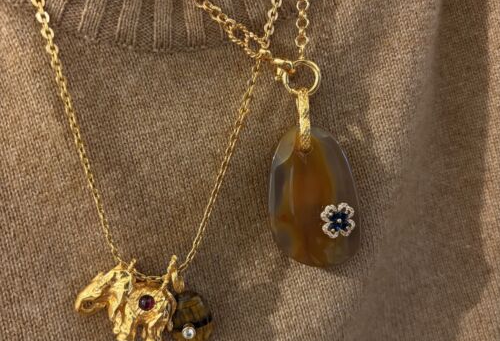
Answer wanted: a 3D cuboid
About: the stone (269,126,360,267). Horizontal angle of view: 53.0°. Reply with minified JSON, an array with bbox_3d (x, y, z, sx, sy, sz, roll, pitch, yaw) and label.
[{"bbox_3d":[0.027,0.011,0.210,0.037,0.059,0.010,-7,-8,-2],"label":"stone"}]

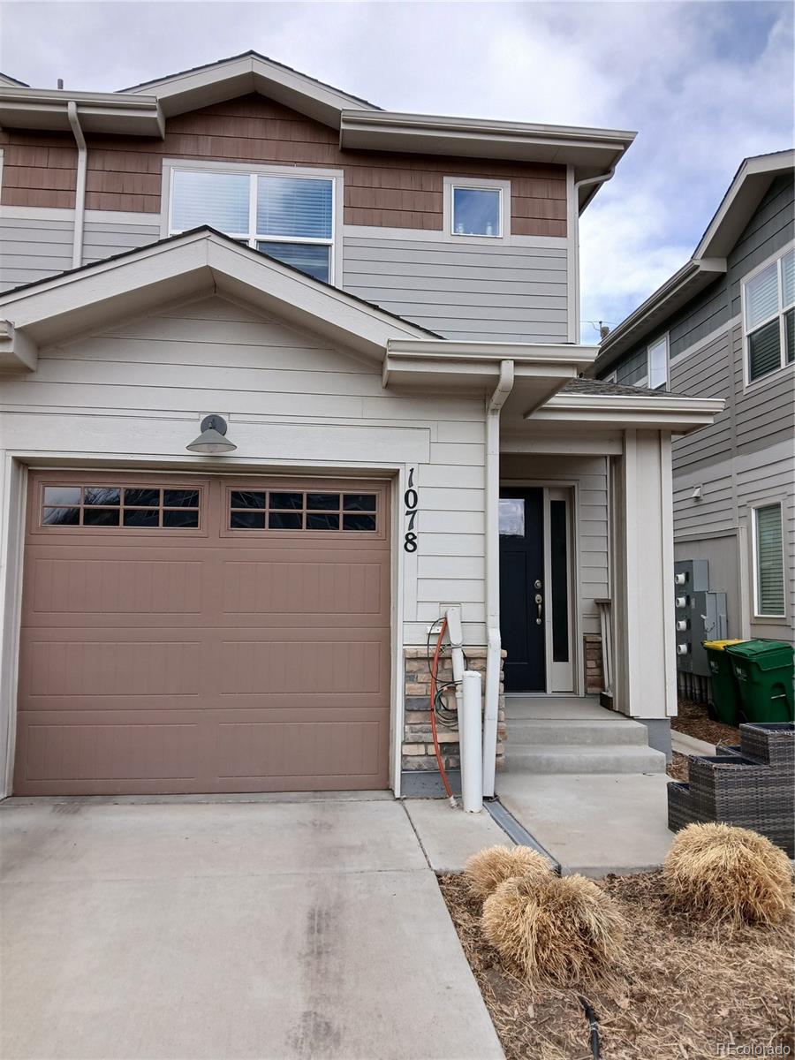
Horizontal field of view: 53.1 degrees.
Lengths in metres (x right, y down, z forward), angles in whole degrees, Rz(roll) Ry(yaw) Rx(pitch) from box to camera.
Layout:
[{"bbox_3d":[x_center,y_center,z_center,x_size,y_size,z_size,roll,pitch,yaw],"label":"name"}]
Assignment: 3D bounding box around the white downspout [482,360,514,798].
[{"bbox_3d":[0.657,0.324,5.069,0.105,2.770,0.520,1,-5,-6],"label":"white downspout"}]

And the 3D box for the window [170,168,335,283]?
[{"bbox_3d":[-1.615,-3.252,8.833,1.800,1.460,0.100,1,-5,-6],"label":"window"}]

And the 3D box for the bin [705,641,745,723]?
[{"bbox_3d":[4.619,2.053,10.748,0.630,1.060,0.730,1,-5,-6],"label":"bin"}]

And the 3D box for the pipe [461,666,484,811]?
[{"bbox_3d":[0.465,1.293,4.896,0.115,0.835,0.115,1,-5,-6],"label":"pipe"}]

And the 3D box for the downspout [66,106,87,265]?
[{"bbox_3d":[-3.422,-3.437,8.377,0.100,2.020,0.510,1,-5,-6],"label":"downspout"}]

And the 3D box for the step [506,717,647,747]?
[{"bbox_3d":[1.252,1.563,6.103,1.250,0.157,0.310,1,-5,-6],"label":"step"}]

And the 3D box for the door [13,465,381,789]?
[{"bbox_3d":[-1.250,0.671,5.310,2.425,2.108,0.120,1,-5,-6],"label":"door"}]

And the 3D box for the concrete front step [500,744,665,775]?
[{"bbox_3d":[1.293,1.693,5.844,1.280,0.155,0.270,1,-5,-6],"label":"concrete front step"}]

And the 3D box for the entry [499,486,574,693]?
[{"bbox_3d":[1.166,0.588,7.837,1.230,2.065,0.180,1,-5,-6],"label":"entry"}]

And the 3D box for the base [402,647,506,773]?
[{"bbox_3d":[0.372,1.169,5.230,0.688,0.780,0.180,1,-5,-6],"label":"base"}]

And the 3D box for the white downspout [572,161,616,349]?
[{"bbox_3d":[2.321,-3.241,9.340,0.510,2.230,0.110,1,-5,-6],"label":"white downspout"}]

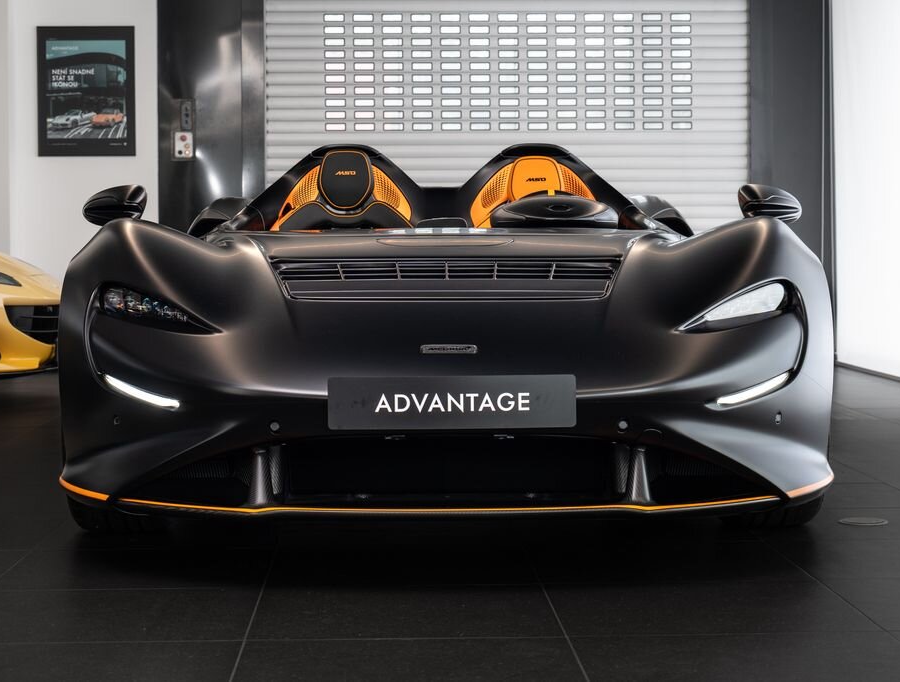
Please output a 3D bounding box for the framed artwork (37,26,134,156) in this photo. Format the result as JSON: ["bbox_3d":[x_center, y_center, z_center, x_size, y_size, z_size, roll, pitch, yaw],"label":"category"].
[{"bbox_3d":[-2.216,-1.518,10.380,0.600,0.795,0.030,0,3,-2],"label":"framed artwork"}]

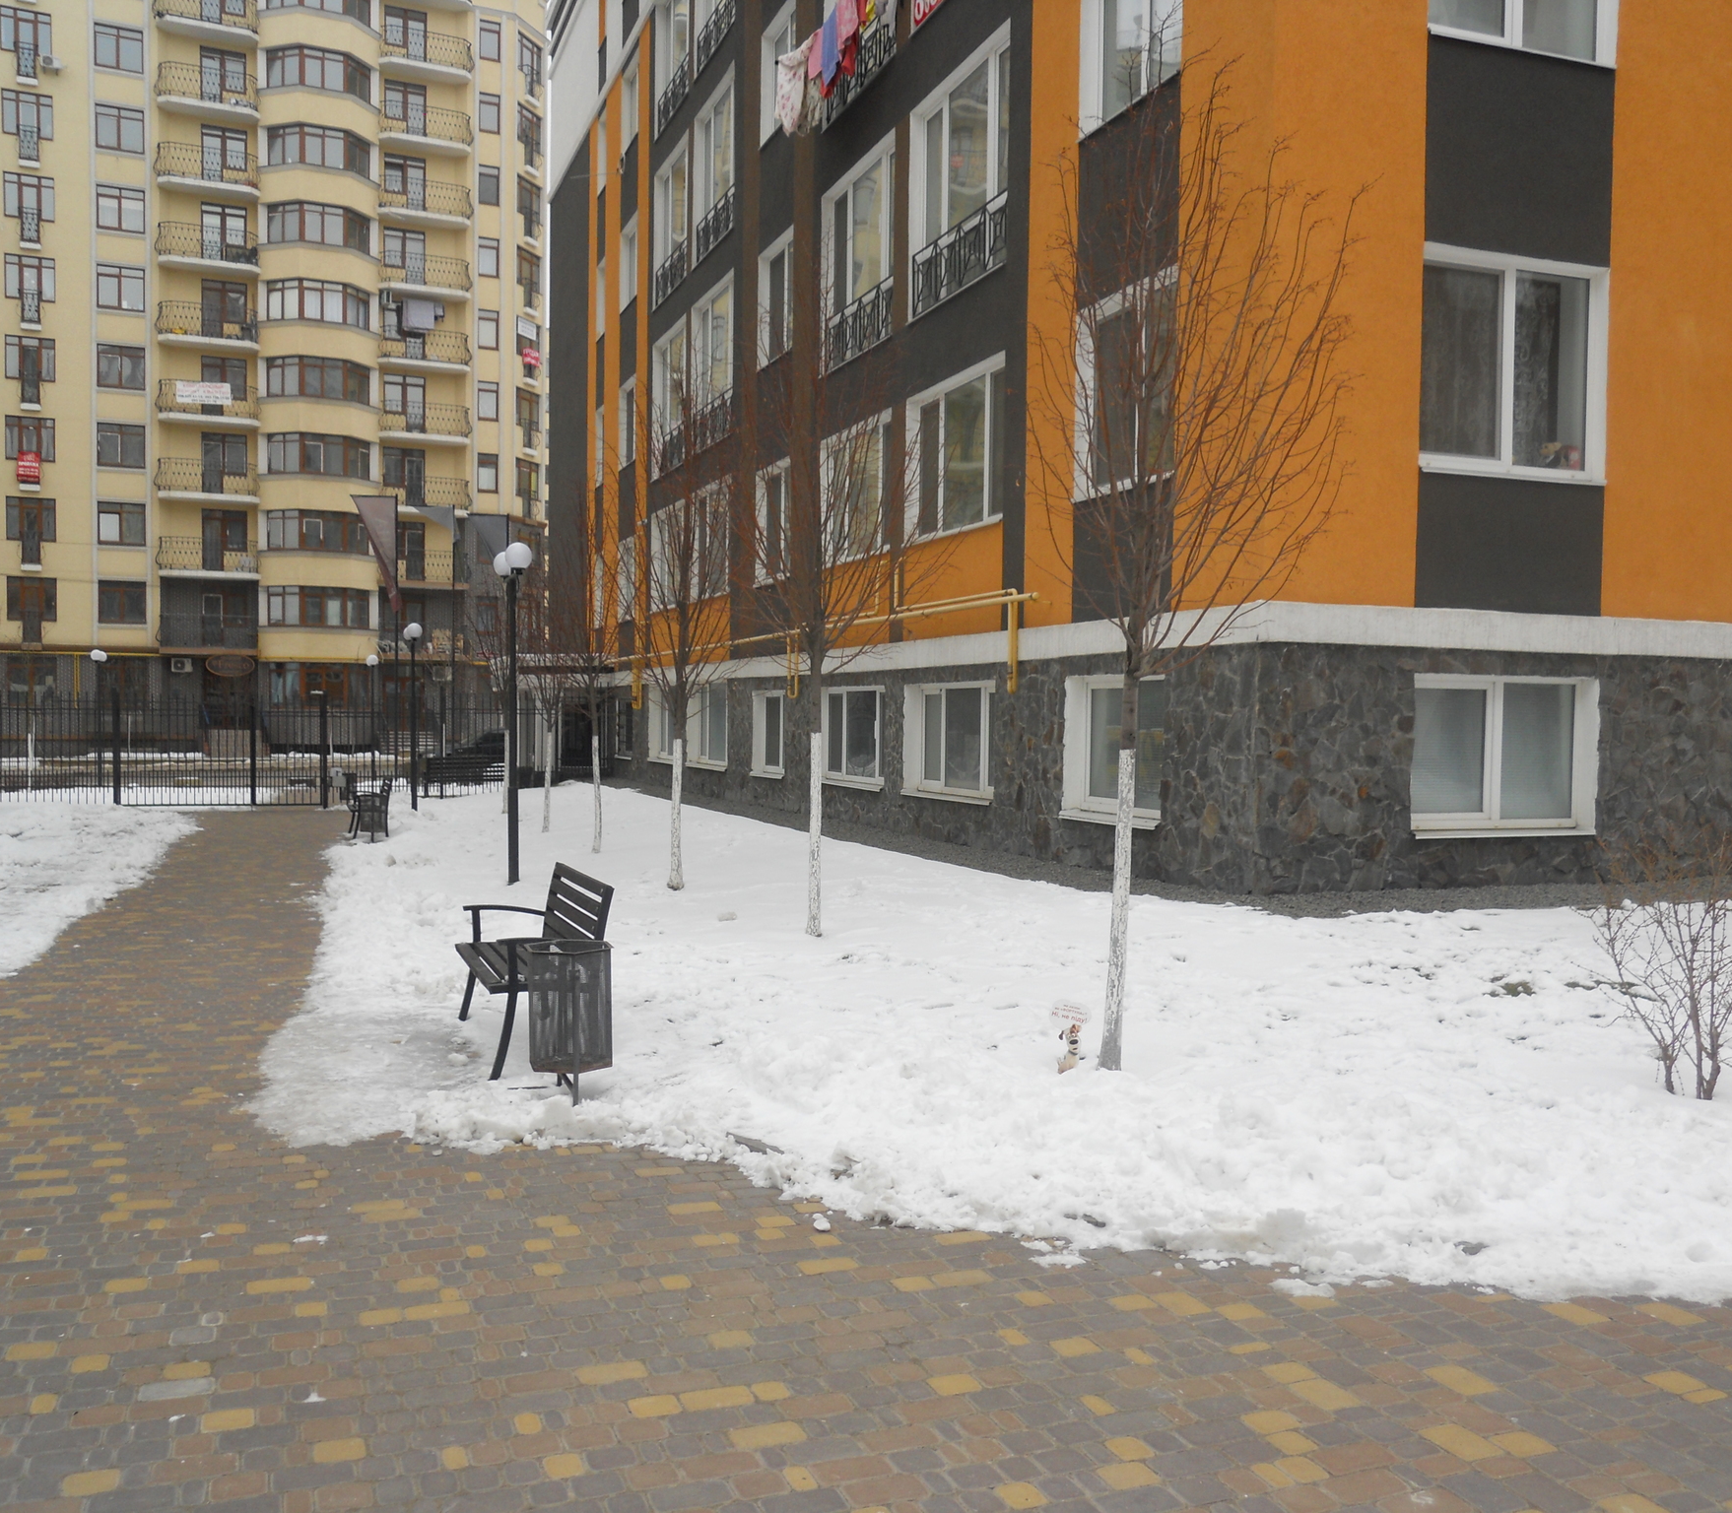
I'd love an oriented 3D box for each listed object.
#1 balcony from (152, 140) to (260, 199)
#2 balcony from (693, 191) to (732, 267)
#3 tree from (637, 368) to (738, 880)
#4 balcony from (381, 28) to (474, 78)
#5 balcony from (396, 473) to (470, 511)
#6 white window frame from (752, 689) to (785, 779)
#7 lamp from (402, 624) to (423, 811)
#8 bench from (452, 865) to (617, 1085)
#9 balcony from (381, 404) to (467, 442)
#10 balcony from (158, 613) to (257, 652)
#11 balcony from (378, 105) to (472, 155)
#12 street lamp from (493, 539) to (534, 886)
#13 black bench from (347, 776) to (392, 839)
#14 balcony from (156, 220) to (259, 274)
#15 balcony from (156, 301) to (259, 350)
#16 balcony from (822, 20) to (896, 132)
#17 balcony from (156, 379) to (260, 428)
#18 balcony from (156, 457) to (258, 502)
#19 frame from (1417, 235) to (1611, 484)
[{"bbox_3d":[-24.888,-22.200,62.044,3.745,1.480,1.200,0,1,-26],"label":"balcony"},{"bbox_3d":[-2.381,-8.439,26.102,0.100,0.690,2.535,0,1,-19],"label":"balcony"},{"bbox_3d":[-1.584,-1.173,14.448,1.000,4.700,1.000,0,1,-20],"label":"tree"},{"bbox_3d":[-18.107,-28.582,66.892,3.665,1.514,1.350,0,2,-27],"label":"balcony"},{"bbox_3d":[-17.736,-10.380,65.887,3.626,1.480,1.200,0,1,-26],"label":"balcony"},{"bbox_3d":[-1.294,-0.342,22.951,0.200,1.166,1.618,0,1,-19],"label":"white window frame"},{"bbox_3d":[-7.457,-0.659,27.063,0.260,3.100,1.100,0,1,-19],"label":"lamp"},{"bbox_3d":[-1.575,0.959,7.660,0.540,0.820,1.420,0,1,-20],"label":"bench"},{"bbox_3d":[-17.691,-13.329,65.821,3.639,1.480,1.200,0,1,-26],"label":"balcony"},{"bbox_3d":[-25.518,-4.752,63.304,3.600,1.430,1.200,0,1,-27],"label":"balcony"},{"bbox_3d":[-17.524,-25.125,65.548,3.658,1.480,1.200,0,1,-26],"label":"balcony"},{"bbox_3d":[-3.338,-0.394,15.564,0.260,3.230,1.150,0,1,-20],"label":"street lamp"},{"bbox_3d":[-6.887,0.677,22.807,0.570,0.820,1.550,0,1,-20],"label":"black bench"},{"bbox_3d":[-25.373,-19.612,62.946,3.600,1.430,1.200,0,1,-27],"label":"balcony"},{"bbox_3d":[-25.428,-16.620,63.006,3.600,1.430,1.200,0,1,-27],"label":"balcony"},{"bbox_3d":[-0.039,-8.223,19.442,0.100,0.690,2.499,0,1,-19],"label":"balcony"},{"bbox_3d":[-25.596,-13.607,63.547,3.681,1.520,1.350,0,2,-27],"label":"balcony"},{"bbox_3d":[-25.034,-10.404,62.328,3.717,1.480,1.200,0,1,-26],"label":"balcony"},{"bbox_3d":[4.497,-2.703,11.395,1.590,1.550,0.200,0,1,-20],"label":"frame"}]

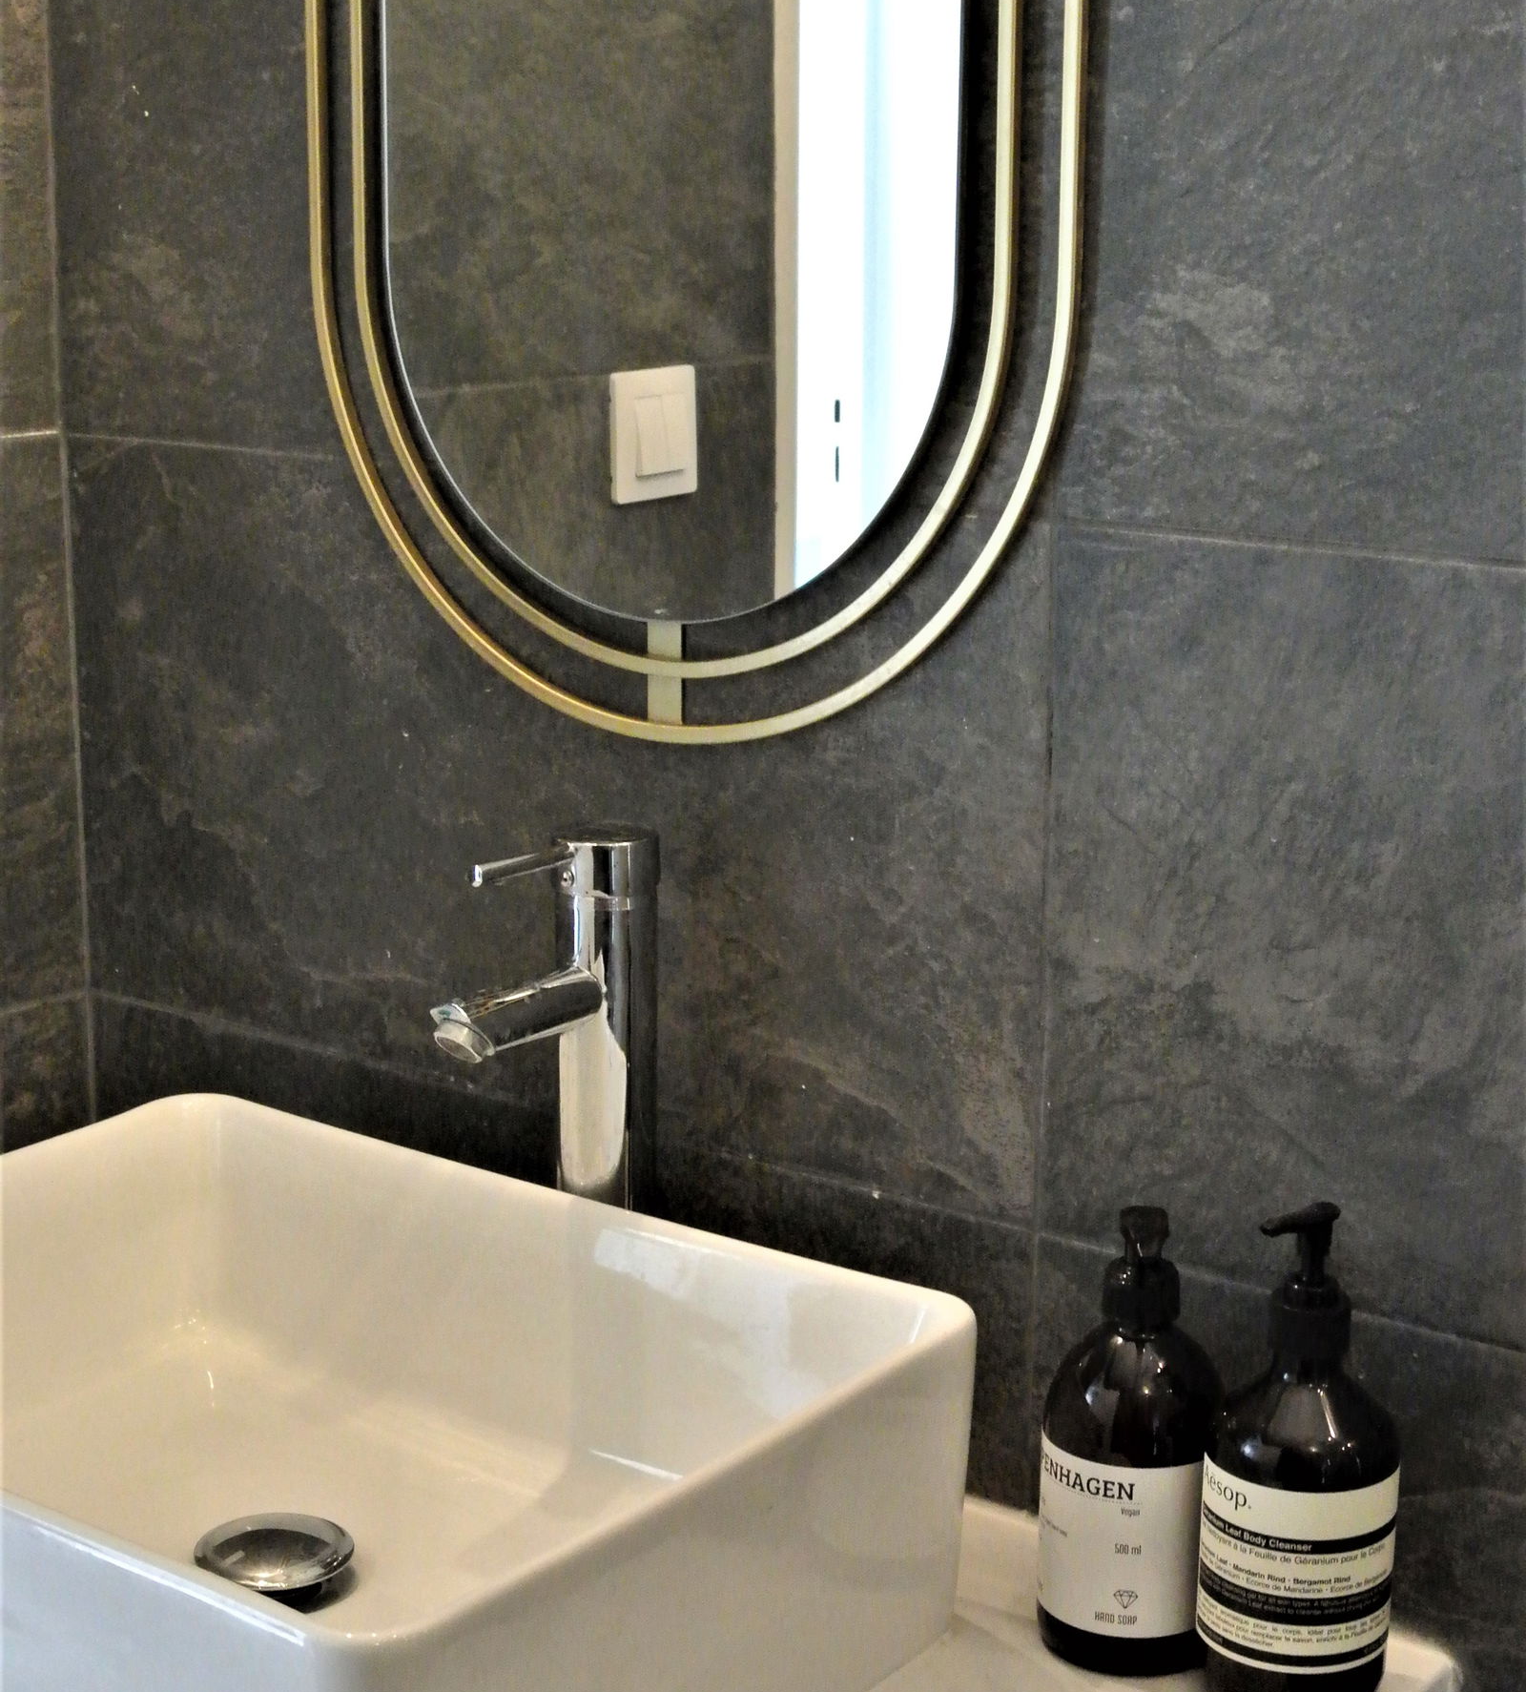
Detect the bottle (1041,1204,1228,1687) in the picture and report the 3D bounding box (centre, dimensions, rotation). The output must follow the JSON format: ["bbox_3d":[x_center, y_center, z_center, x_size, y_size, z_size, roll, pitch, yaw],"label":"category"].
[{"bbox_3d":[0.148,0.234,1.196,0.073,0.181,0.075,1,13,4],"label":"bottle"}]

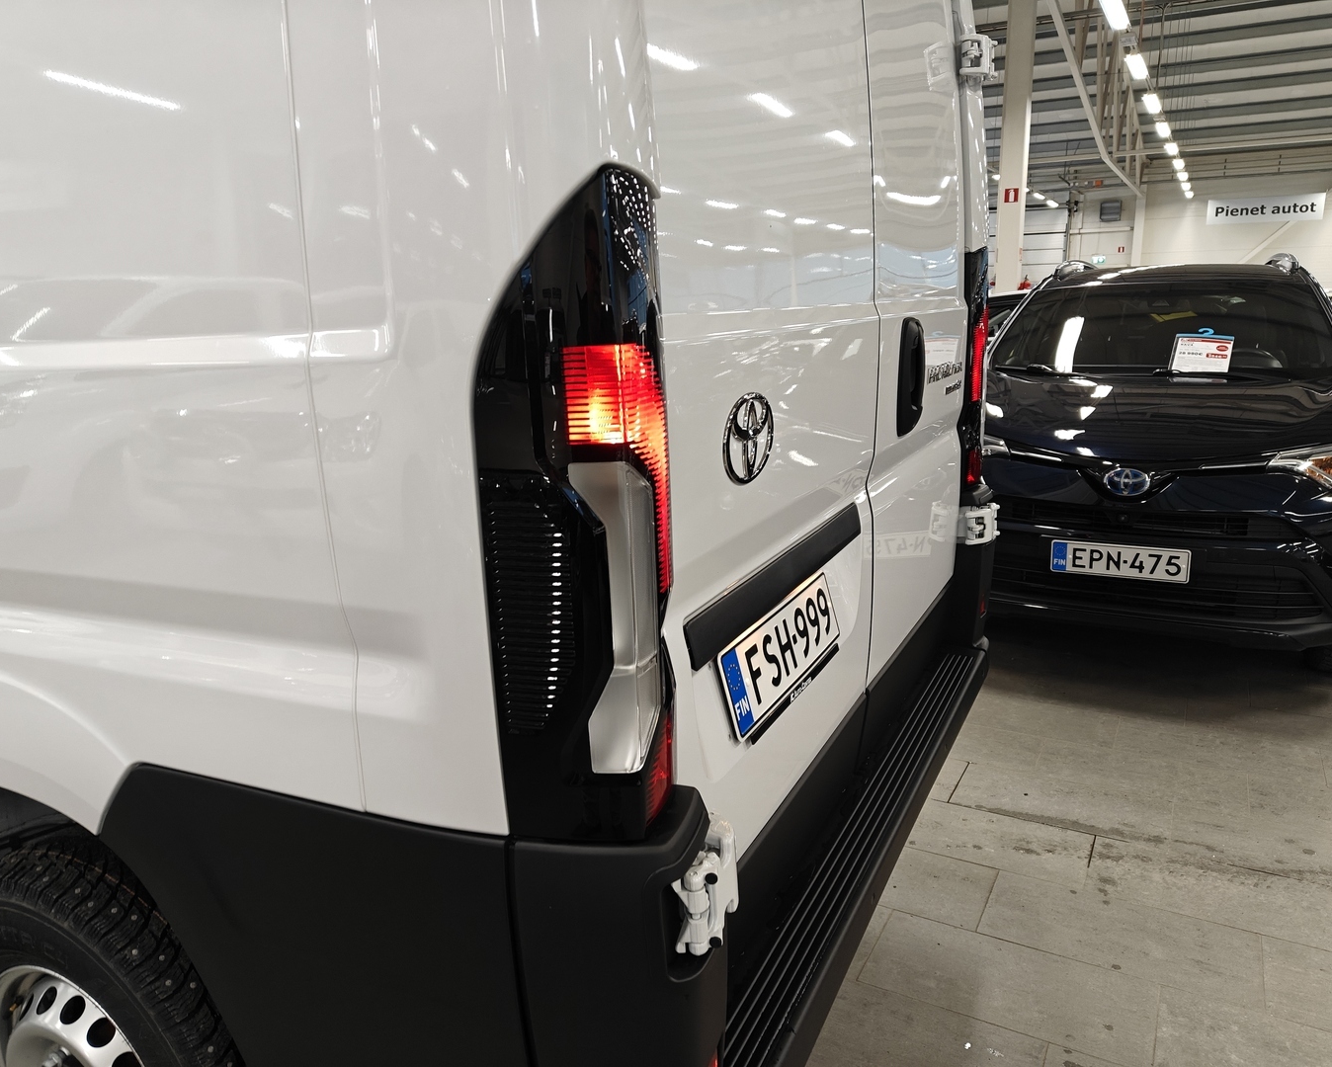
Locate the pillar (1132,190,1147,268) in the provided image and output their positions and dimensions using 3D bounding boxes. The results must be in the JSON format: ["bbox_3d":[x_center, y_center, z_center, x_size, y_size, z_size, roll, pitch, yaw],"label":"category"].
[{"bbox_3d":[15.767,-9.087,33.043,0.330,4.500,0.330,6,15,28],"label":"pillar"}]

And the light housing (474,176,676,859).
[{"bbox_3d":[-0.066,-0.005,0.924,0.138,0.625,0.170,5,15,26],"label":"light housing"}]

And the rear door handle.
[{"bbox_3d":[0.477,-0.303,1.890,0.050,0.220,0.140,5,15,26],"label":"rear door handle"}]

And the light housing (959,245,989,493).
[{"bbox_3d":[0.740,-0.403,2.496,0.138,0.625,0.170,5,15,26],"label":"light housing"}]

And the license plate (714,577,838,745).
[{"bbox_3d":[0.172,0.163,1.450,0.015,0.118,0.442,-11,8,29],"label":"license plate"}]

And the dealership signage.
[{"bbox_3d":[18.779,-10.128,30.835,3.200,0.770,0.060,6,15,28],"label":"dealership signage"}]

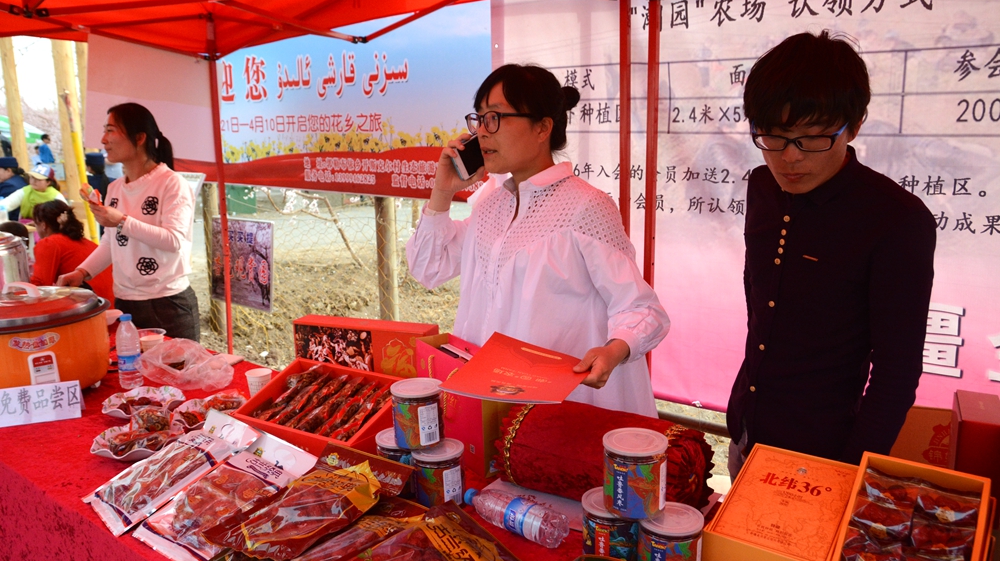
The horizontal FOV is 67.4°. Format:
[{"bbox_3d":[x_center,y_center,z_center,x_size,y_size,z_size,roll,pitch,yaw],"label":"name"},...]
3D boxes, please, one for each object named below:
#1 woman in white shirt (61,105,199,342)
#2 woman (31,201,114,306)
[{"bbox_3d":[-1.407,0.124,2.971,0.480,1.620,0.420,5,11,28],"label":"woman in white shirt"},{"bbox_3d":[-2.248,0.168,3.992,0.680,1.200,0.480,-2,10,-5],"label":"woman"}]

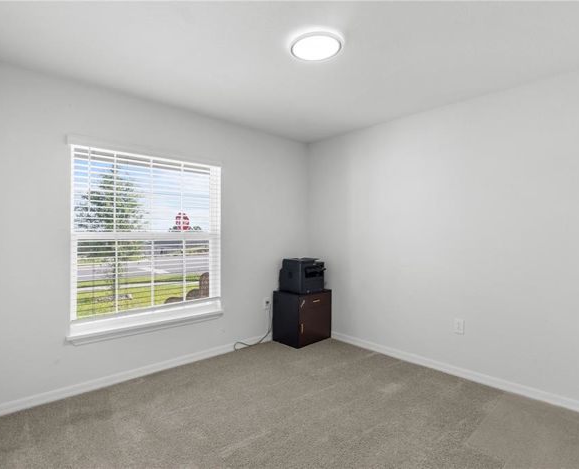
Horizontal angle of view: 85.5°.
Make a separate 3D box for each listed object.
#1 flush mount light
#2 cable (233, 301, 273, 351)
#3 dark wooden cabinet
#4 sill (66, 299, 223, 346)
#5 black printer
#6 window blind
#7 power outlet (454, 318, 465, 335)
[{"bbox_3d":[0.169,-1.172,1.957,0.320,0.040,0.320,0,0,0],"label":"flush mount light"},{"bbox_3d":[-0.388,1.025,3.488,0.480,0.450,0.070,0,0,-41],"label":"cable"},{"bbox_3d":[0.165,0.963,3.764,0.555,0.580,0.415,0,0,-41],"label":"dark wooden cabinet"},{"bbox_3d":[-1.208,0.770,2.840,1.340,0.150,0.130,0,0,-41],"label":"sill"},{"bbox_3d":[0.155,0.497,3.792,0.390,0.350,0.380,0,0,-41],"label":"black printer"},{"bbox_3d":[-1.206,-0.025,2.842,1.290,1.390,0.065,0,0,-41],"label":"window blind"},{"bbox_3d":[1.507,0.819,2.779,0.012,0.127,0.082,0,0,-43],"label":"power outlet"}]

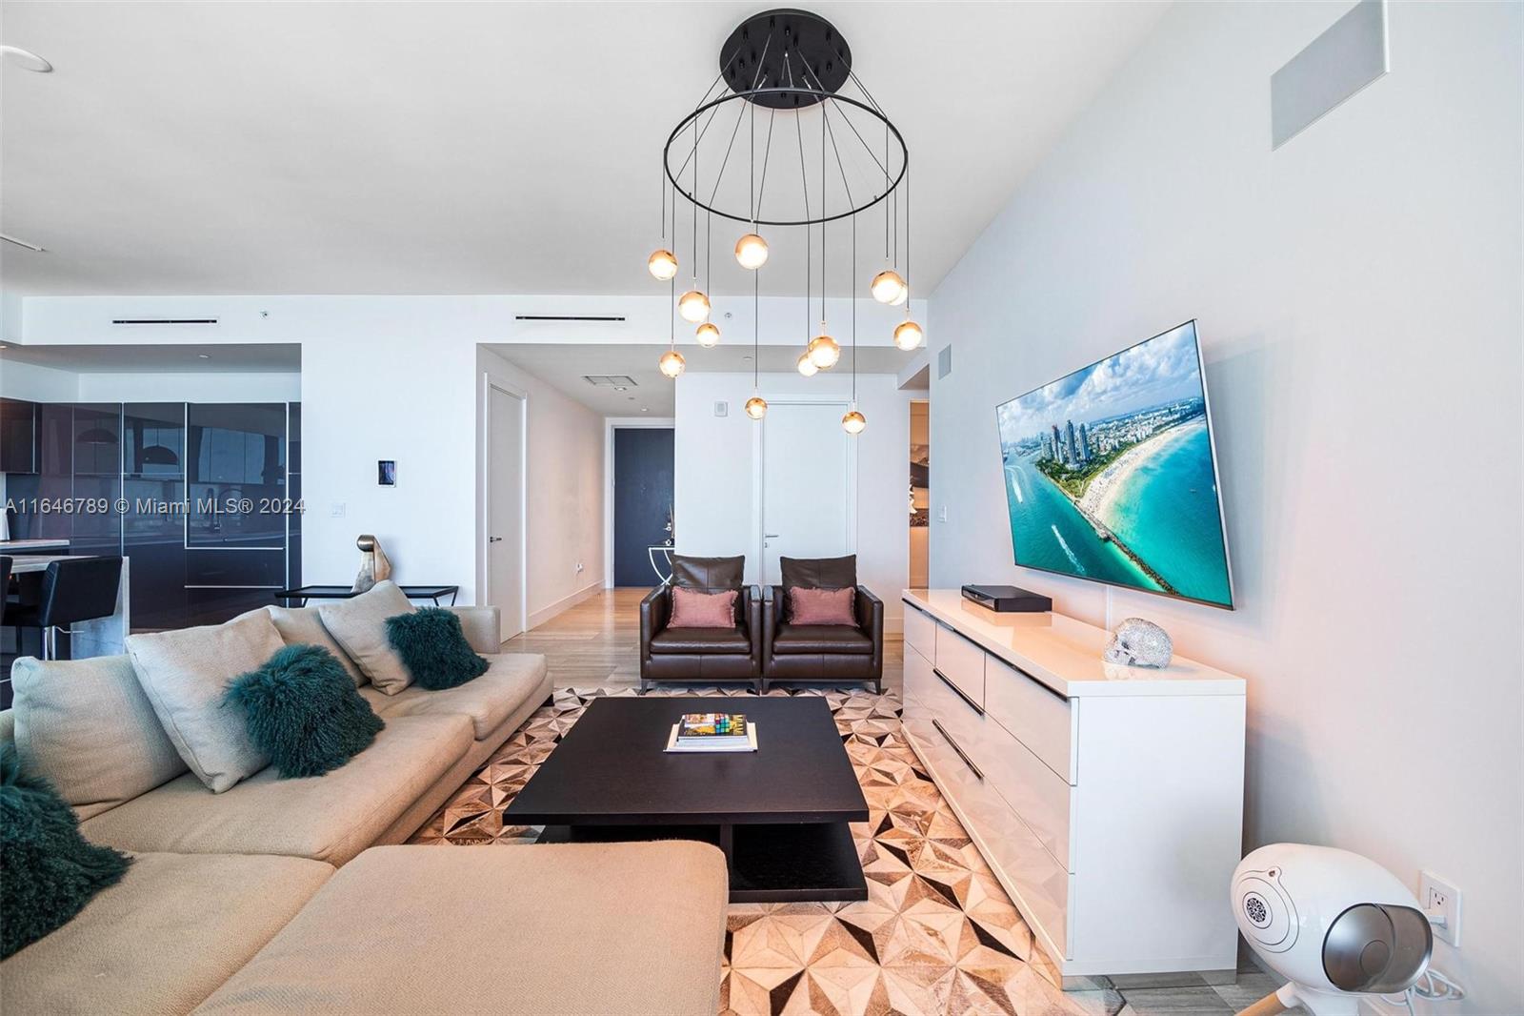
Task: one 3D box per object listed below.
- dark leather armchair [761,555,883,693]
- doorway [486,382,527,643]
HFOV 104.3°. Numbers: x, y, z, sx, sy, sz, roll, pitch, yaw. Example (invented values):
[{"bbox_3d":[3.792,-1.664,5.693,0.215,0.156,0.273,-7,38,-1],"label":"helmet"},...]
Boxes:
[{"bbox_3d":[0.395,0.807,4.335,0.810,0.885,0.820,0,0,-1],"label":"dark leather armchair"},{"bbox_3d":[-2.379,0.065,5.459,0.100,2.355,0.900,0,0,-1],"label":"doorway"}]

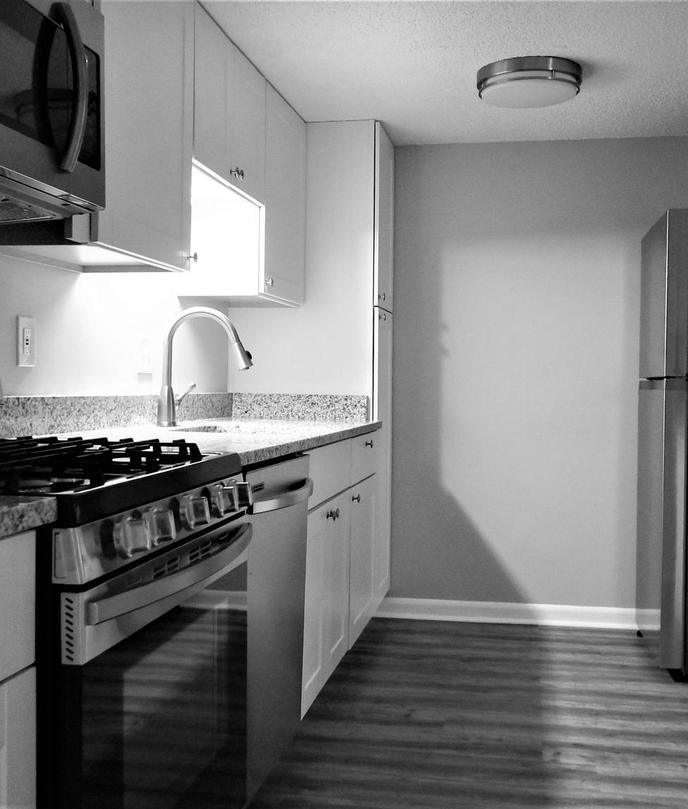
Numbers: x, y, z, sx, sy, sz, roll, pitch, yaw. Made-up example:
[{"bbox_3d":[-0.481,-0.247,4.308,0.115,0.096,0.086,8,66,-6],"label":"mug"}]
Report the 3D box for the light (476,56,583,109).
[{"bbox_3d":[0.646,-1.113,3.204,0.357,0.078,0.357,1,1,11],"label":"light"}]

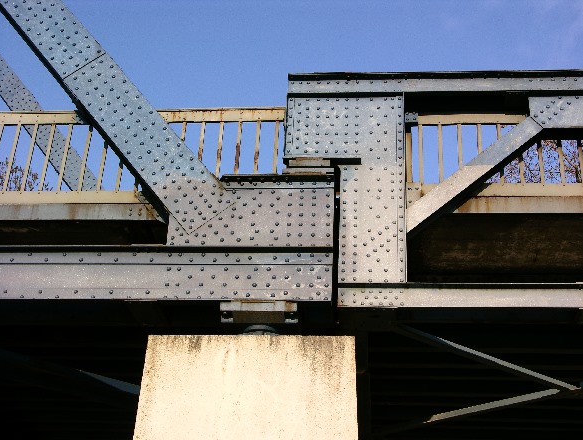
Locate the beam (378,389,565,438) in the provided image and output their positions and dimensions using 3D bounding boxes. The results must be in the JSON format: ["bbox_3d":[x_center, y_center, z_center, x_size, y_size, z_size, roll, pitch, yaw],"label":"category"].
[{"bbox_3d":[1.909,2.062,10.638,2.447,0.090,0.090,-23,-38,38],"label":"beam"}]

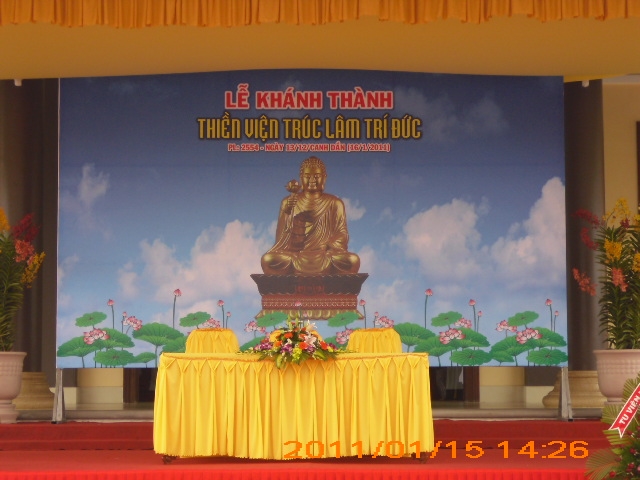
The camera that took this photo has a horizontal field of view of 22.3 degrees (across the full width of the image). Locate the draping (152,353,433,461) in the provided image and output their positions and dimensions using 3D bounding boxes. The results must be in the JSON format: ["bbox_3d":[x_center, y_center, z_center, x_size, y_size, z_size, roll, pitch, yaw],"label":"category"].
[{"bbox_3d":[-0.185,1.199,11.797,1.980,0.752,0.750,0,-4,0],"label":"draping"}]

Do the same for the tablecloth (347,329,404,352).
[{"bbox_3d":[0.419,1.128,12.253,0.450,0.925,0.500,0,-4,0],"label":"tablecloth"}]

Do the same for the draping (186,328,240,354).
[{"bbox_3d":[-0.831,1.129,12.253,0.450,0.929,0.500,0,-4,0],"label":"draping"}]

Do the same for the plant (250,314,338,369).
[{"bbox_3d":[-0.181,0.725,11.627,0.626,0.384,0.420,0,-4,0],"label":"plant"}]

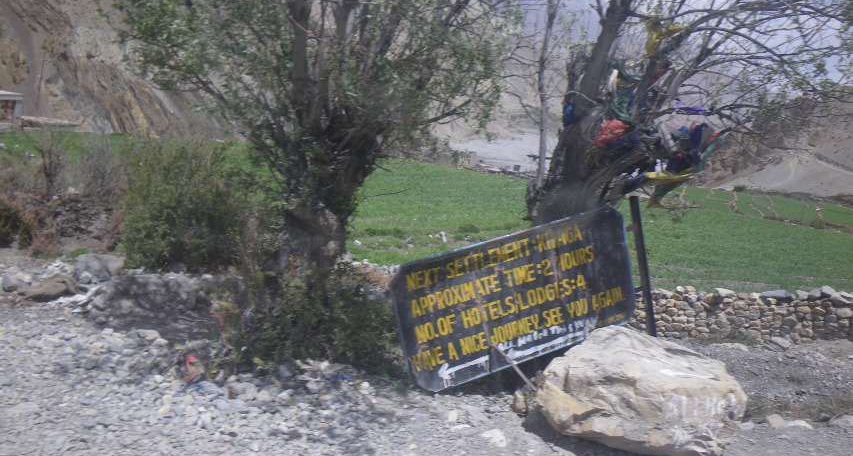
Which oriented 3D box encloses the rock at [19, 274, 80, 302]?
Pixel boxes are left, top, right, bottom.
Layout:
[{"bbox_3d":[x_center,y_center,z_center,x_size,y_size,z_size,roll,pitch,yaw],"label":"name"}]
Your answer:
[{"bbox_3d":[-4.511,0.723,8.270,0.647,0.309,0.420,-1,7,-5],"label":"rock"}]

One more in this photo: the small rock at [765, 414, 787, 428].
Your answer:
[{"bbox_3d":[2.475,1.372,4.895,0.134,0.083,0.107,0,7,0],"label":"small rock"}]

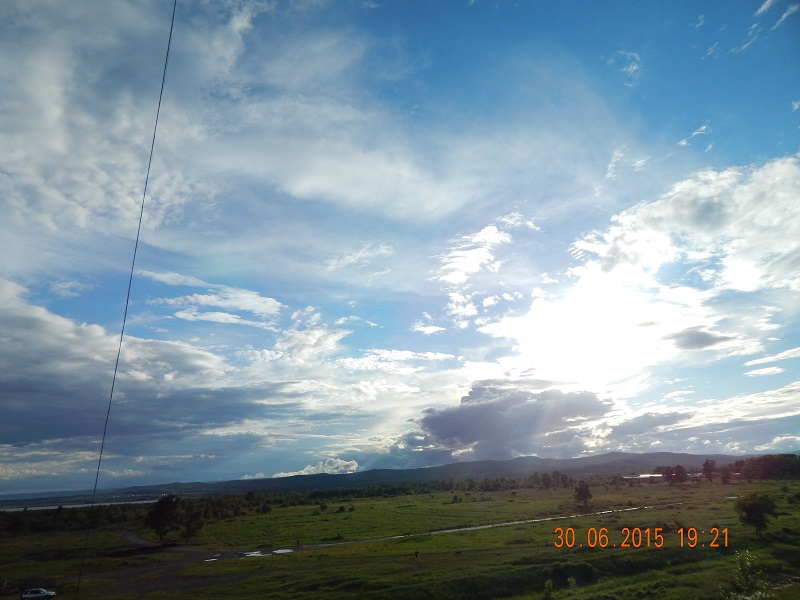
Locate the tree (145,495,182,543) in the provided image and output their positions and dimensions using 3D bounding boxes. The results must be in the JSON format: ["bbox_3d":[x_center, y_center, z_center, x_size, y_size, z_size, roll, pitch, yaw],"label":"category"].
[{"bbox_3d":[-72.450,67.420,157.290,10.770,13.550,10.450,5,-21,-23],"label":"tree"}]

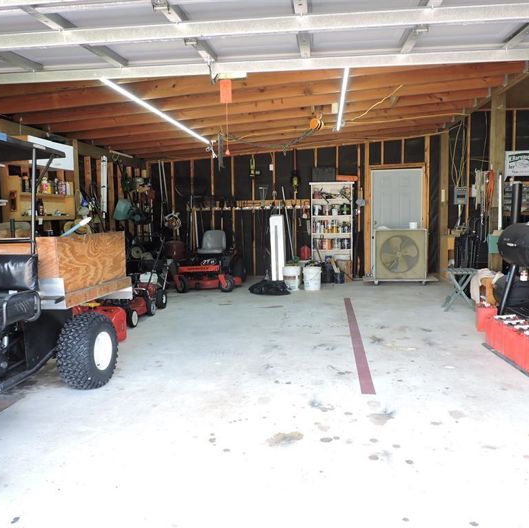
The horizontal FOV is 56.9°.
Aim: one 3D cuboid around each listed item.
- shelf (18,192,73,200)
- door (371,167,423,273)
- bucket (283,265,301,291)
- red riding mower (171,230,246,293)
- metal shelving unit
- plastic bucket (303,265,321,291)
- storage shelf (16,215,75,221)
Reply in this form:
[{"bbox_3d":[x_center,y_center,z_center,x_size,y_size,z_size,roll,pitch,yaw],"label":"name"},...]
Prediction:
[{"bbox_3d":[-2.815,-0.858,6.202,0.150,0.045,1.185,0,5,8],"label":"shelf"},{"bbox_3d":[2.524,-0.751,9.301,0.930,2.050,0.060,0,5,8],"label":"door"},{"bbox_3d":[0.446,0.250,8.093,0.300,0.370,0.300,-1,5,0],"label":"bucket"},{"bbox_3d":[-0.975,-0.101,8.734,1.220,1.000,1.750,-1,5,2],"label":"red riding mower"},{"bbox_3d":[1.285,-0.613,9.302,0.810,1.830,0.300,0,5,8],"label":"metal shelving unit"},{"bbox_3d":[0.781,0.248,8.048,0.300,0.370,0.300,-1,5,0],"label":"plastic bucket"},{"bbox_3d":[-2.813,-0.576,6.208,0.150,0.045,1.274,0,5,8],"label":"storage shelf"}]

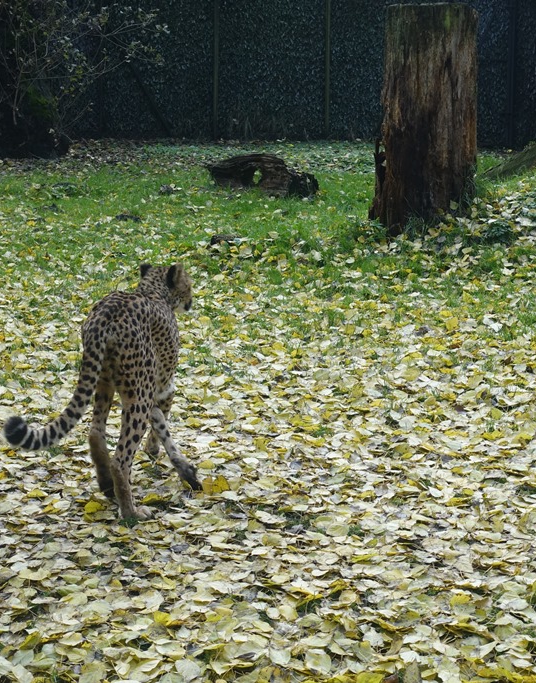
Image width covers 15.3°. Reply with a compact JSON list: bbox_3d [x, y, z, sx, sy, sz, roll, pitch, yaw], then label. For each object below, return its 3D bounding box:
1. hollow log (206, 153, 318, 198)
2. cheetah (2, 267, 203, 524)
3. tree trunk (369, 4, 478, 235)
[{"bbox_3d":[-0.050,-1.531,18.058,0.920,0.370,0.430,6,12,31],"label":"hollow log"},{"bbox_3d":[-0.510,0.148,7.410,0.470,0.770,1.280,2,10,12],"label":"cheetah"},{"bbox_3d":[1.206,-1.749,15.445,0.840,1.700,0.800,1,10,4],"label":"tree trunk"}]

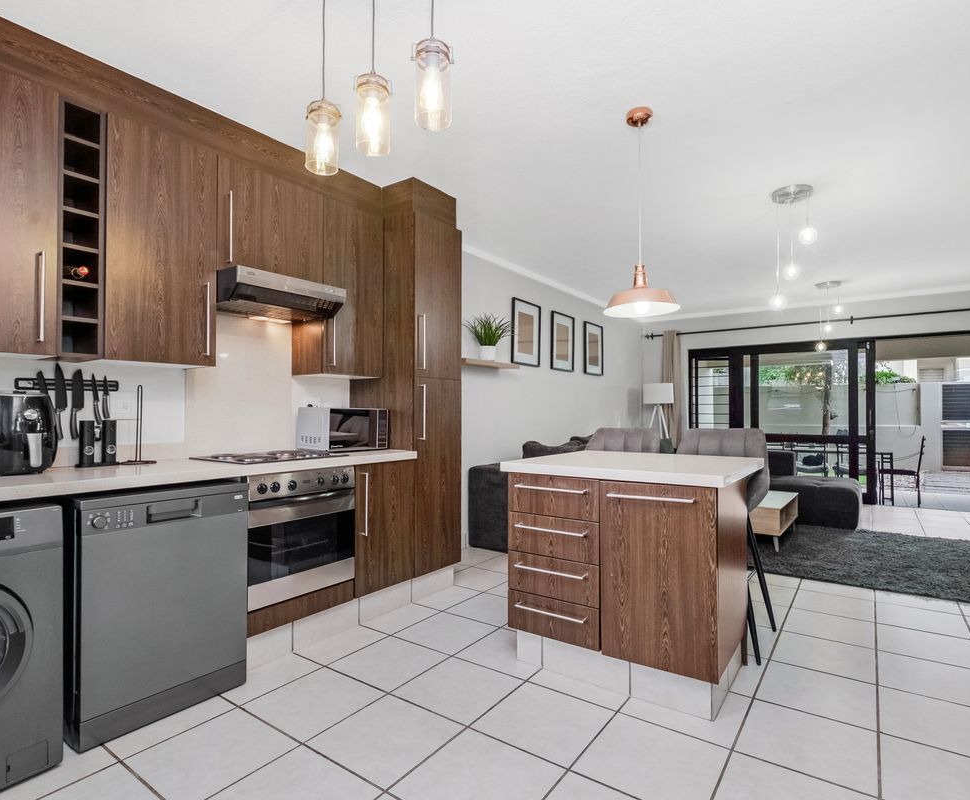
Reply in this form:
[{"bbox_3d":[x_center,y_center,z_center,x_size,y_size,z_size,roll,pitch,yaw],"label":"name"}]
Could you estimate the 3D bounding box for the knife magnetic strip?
[{"bbox_3d":[-1.822,-0.067,2.200,0.020,0.047,0.362,-1,-2,38],"label":"knife magnetic strip"}]

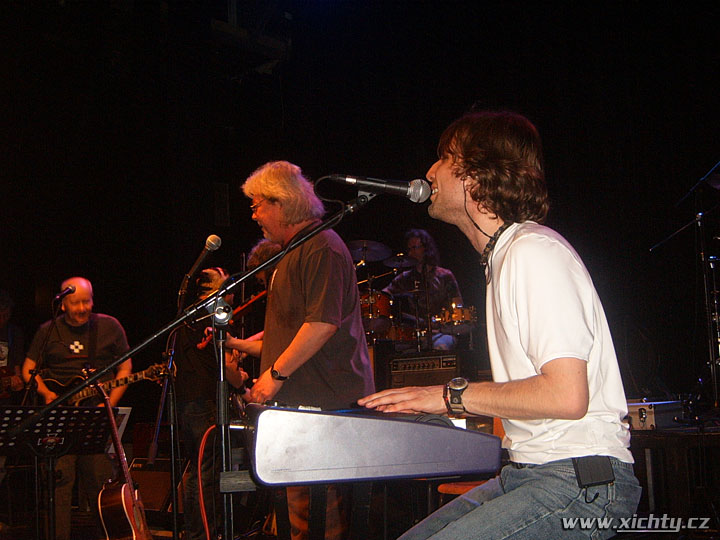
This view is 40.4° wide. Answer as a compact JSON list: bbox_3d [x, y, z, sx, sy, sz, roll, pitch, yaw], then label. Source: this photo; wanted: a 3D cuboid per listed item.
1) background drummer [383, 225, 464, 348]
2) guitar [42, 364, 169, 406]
[{"bbox_3d":[0.450,0.340,6.880,0.620,1.280,0.750,-7,-10,25],"label":"background drummer"},{"bbox_3d":[-1.224,0.575,4.650,0.980,0.330,0.070,-20,-17,32],"label":"guitar"}]

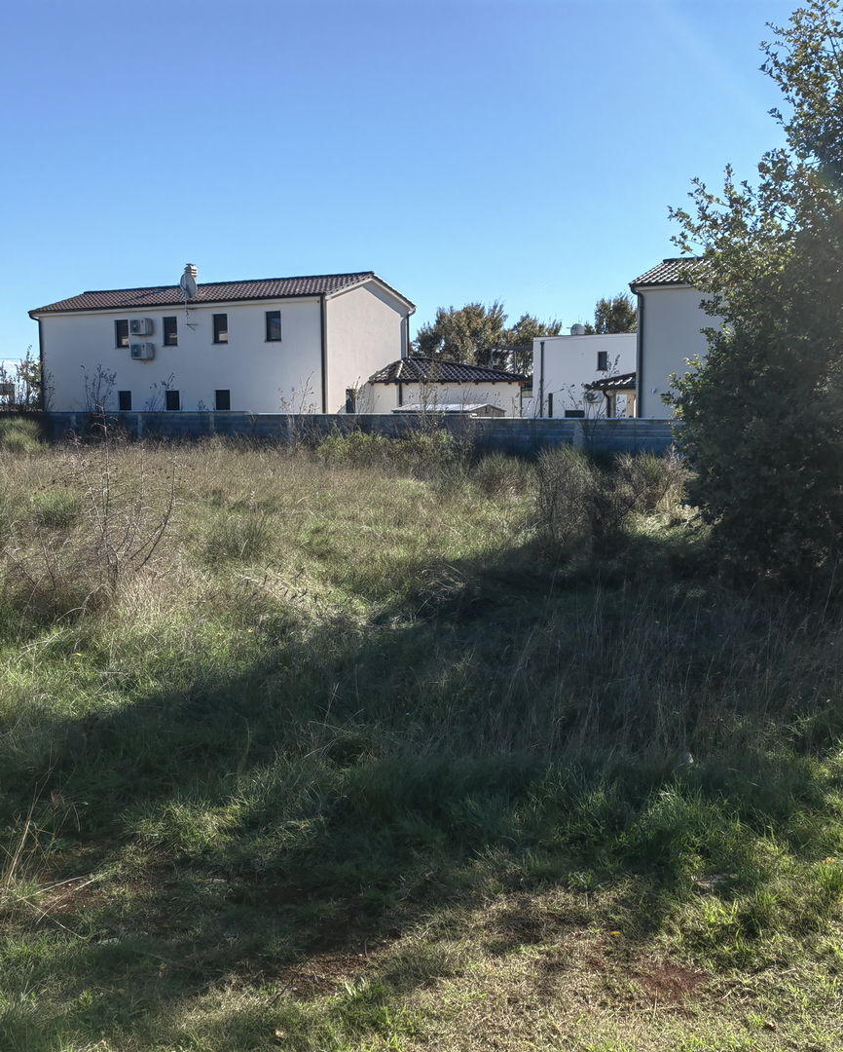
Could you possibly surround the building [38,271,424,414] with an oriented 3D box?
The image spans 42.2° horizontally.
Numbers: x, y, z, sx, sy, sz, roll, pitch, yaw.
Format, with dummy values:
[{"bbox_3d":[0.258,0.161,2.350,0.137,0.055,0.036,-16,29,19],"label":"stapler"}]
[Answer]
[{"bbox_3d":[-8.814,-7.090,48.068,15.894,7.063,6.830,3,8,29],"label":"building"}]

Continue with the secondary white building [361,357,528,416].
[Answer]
[{"bbox_3d":[0.273,-5.355,47.398,6.923,3.628,5.200,-5,8,-37],"label":"secondary white building"}]

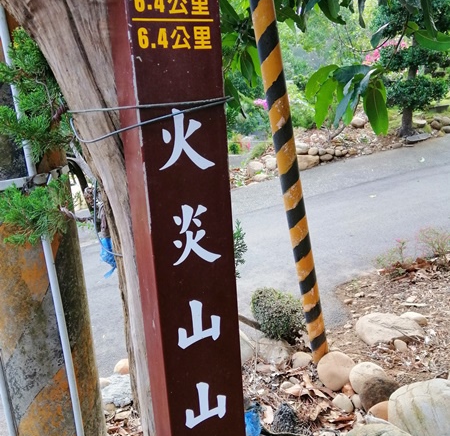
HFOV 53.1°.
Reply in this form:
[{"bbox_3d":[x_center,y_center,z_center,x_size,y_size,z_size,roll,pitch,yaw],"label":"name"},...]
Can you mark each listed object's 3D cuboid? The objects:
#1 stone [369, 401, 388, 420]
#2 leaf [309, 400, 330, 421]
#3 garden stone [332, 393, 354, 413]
[{"bbox_3d":[0.637,0.788,1.835,0.125,0.095,0.110,0,12,19],"label":"stone"},{"bbox_3d":[0.435,0.885,2.073,0.100,0.050,0.090,-2,12,11],"label":"leaf"},{"bbox_3d":[0.552,0.860,2.101,0.100,0.075,0.090,-1,12,14],"label":"garden stone"}]

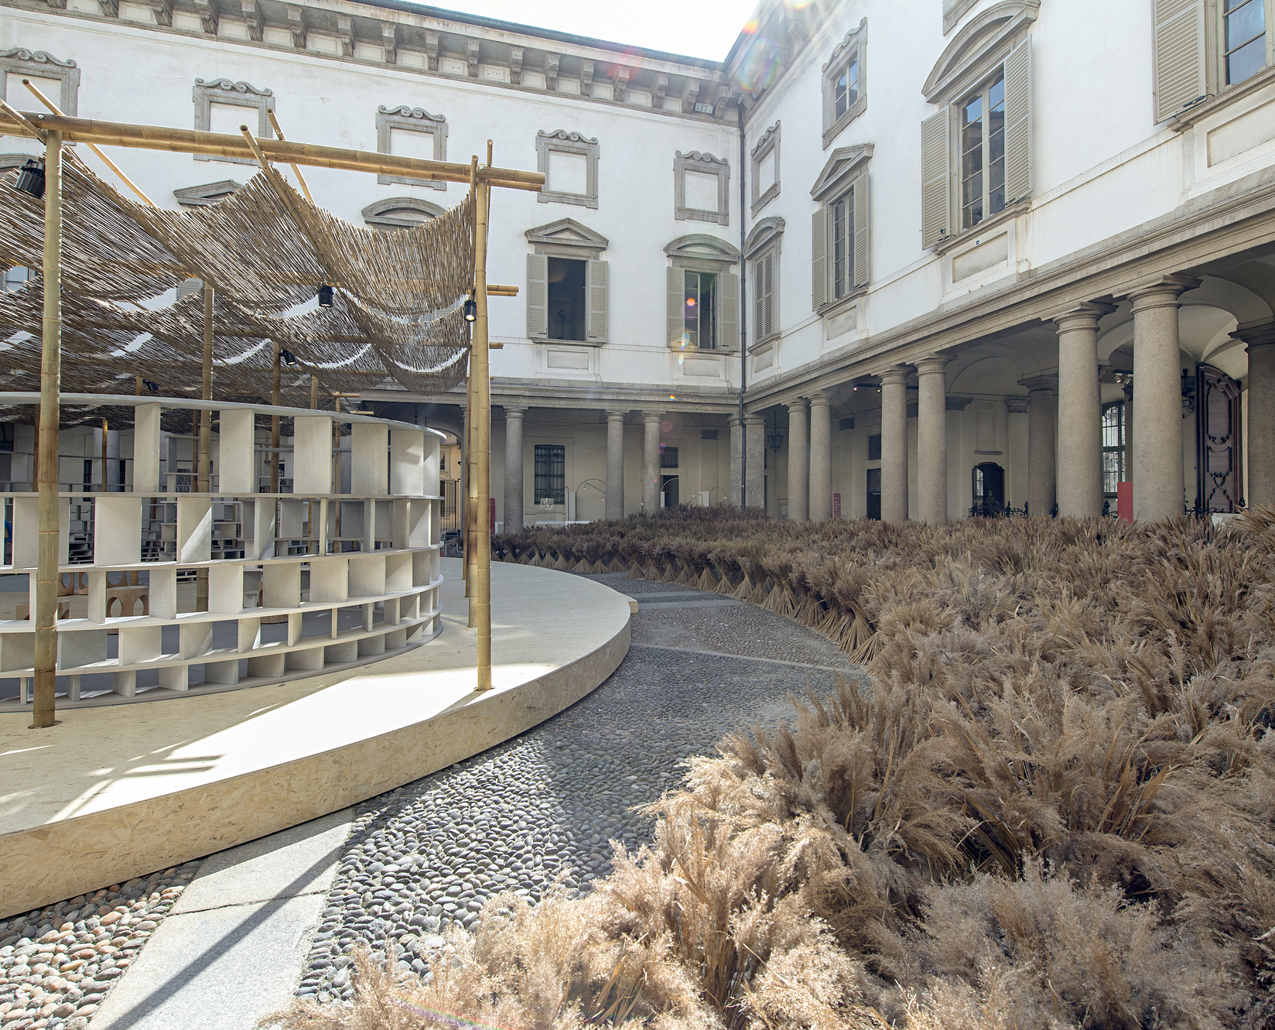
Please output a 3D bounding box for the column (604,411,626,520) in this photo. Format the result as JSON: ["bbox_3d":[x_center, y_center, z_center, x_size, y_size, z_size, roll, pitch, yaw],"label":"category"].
[{"bbox_3d":[-0.822,-1.348,21.964,0.756,4.790,0.756,-1,1,0],"label":"column"}]

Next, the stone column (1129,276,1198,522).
[{"bbox_3d":[8.416,-1.231,9.706,0.756,4.790,0.756,-1,1,-16],"label":"stone column"}]

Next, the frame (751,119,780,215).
[{"bbox_3d":[4.474,-12.213,21.339,0.200,2.480,2.108,-1,1,-16],"label":"frame"}]

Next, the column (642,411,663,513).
[{"bbox_3d":[0.558,-1.370,22.368,0.756,4.790,0.756,-1,1,0],"label":"column"}]

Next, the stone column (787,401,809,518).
[{"bbox_3d":[4.903,-1.037,18.477,0.660,4.973,0.660,0,0,-16],"label":"stone column"}]

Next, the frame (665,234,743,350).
[{"bbox_3d":[2.343,-7.719,20.941,2.899,4.096,0.320,0,0,-16],"label":"frame"}]

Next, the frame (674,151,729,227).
[{"bbox_3d":[2.477,-12.210,22.408,2.232,2.480,0.200,-1,1,-16],"label":"frame"}]

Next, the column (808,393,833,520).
[{"bbox_3d":[5.252,-1.032,17.300,0.660,4.963,0.660,0,0,-16],"label":"column"}]

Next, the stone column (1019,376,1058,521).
[{"bbox_3d":[10.030,-1.020,15.022,0.660,4.940,0.660,0,0,-16],"label":"stone column"}]

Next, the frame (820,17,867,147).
[{"bbox_3d":[5.750,-12.149,16.978,0.200,2.480,2.108,-1,1,-16],"label":"frame"}]

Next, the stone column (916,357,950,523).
[{"bbox_3d":[6.478,-1.004,13.162,0.660,4.907,0.660,0,0,-16],"label":"stone column"}]

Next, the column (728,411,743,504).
[{"bbox_3d":[3.798,-1.423,23.282,0.713,4.790,0.713,-1,1,-16],"label":"column"}]

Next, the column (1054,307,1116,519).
[{"bbox_3d":[8.057,-1.249,10.931,0.756,4.790,0.756,-1,1,-16],"label":"column"}]

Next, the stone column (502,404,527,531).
[{"bbox_3d":[-4.291,-1.292,20.950,0.756,4.790,0.756,-1,1,-16],"label":"stone column"}]

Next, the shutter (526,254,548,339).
[{"bbox_3d":[-3.194,-7.007,19.342,0.699,2.668,0.080,0,0,-16],"label":"shutter"}]

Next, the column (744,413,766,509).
[{"bbox_3d":[4.158,-1.062,21.692,0.720,5.023,0.720,0,0,-16],"label":"column"}]

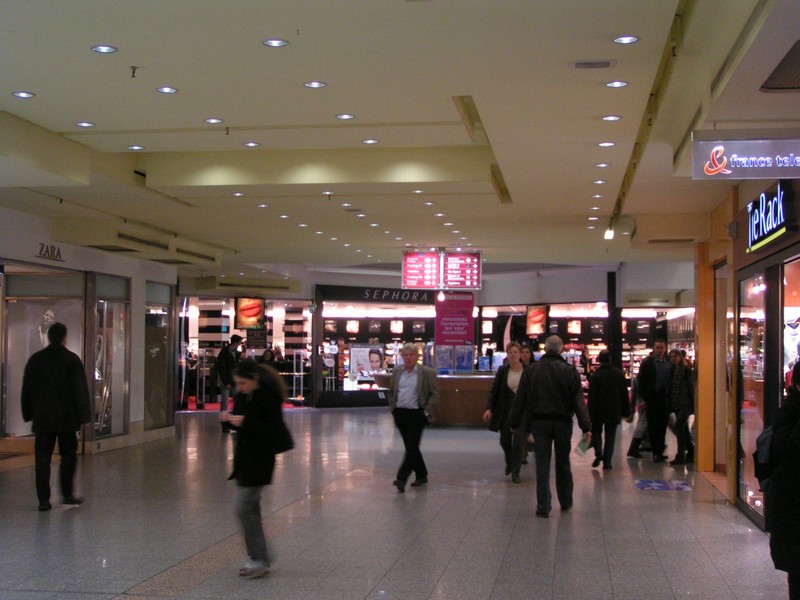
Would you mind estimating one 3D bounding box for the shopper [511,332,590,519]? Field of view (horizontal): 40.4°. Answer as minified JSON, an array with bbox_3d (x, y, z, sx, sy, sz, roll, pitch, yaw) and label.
[{"bbox_3d":[1.515,1.243,10.831,0.750,1.777,0.480,0,-3,6],"label":"shopper"}]

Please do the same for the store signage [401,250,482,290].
[{"bbox_3d":[0.707,-0.502,18.500,1.370,0.670,0.120,0,-3,9],"label":"store signage"}]

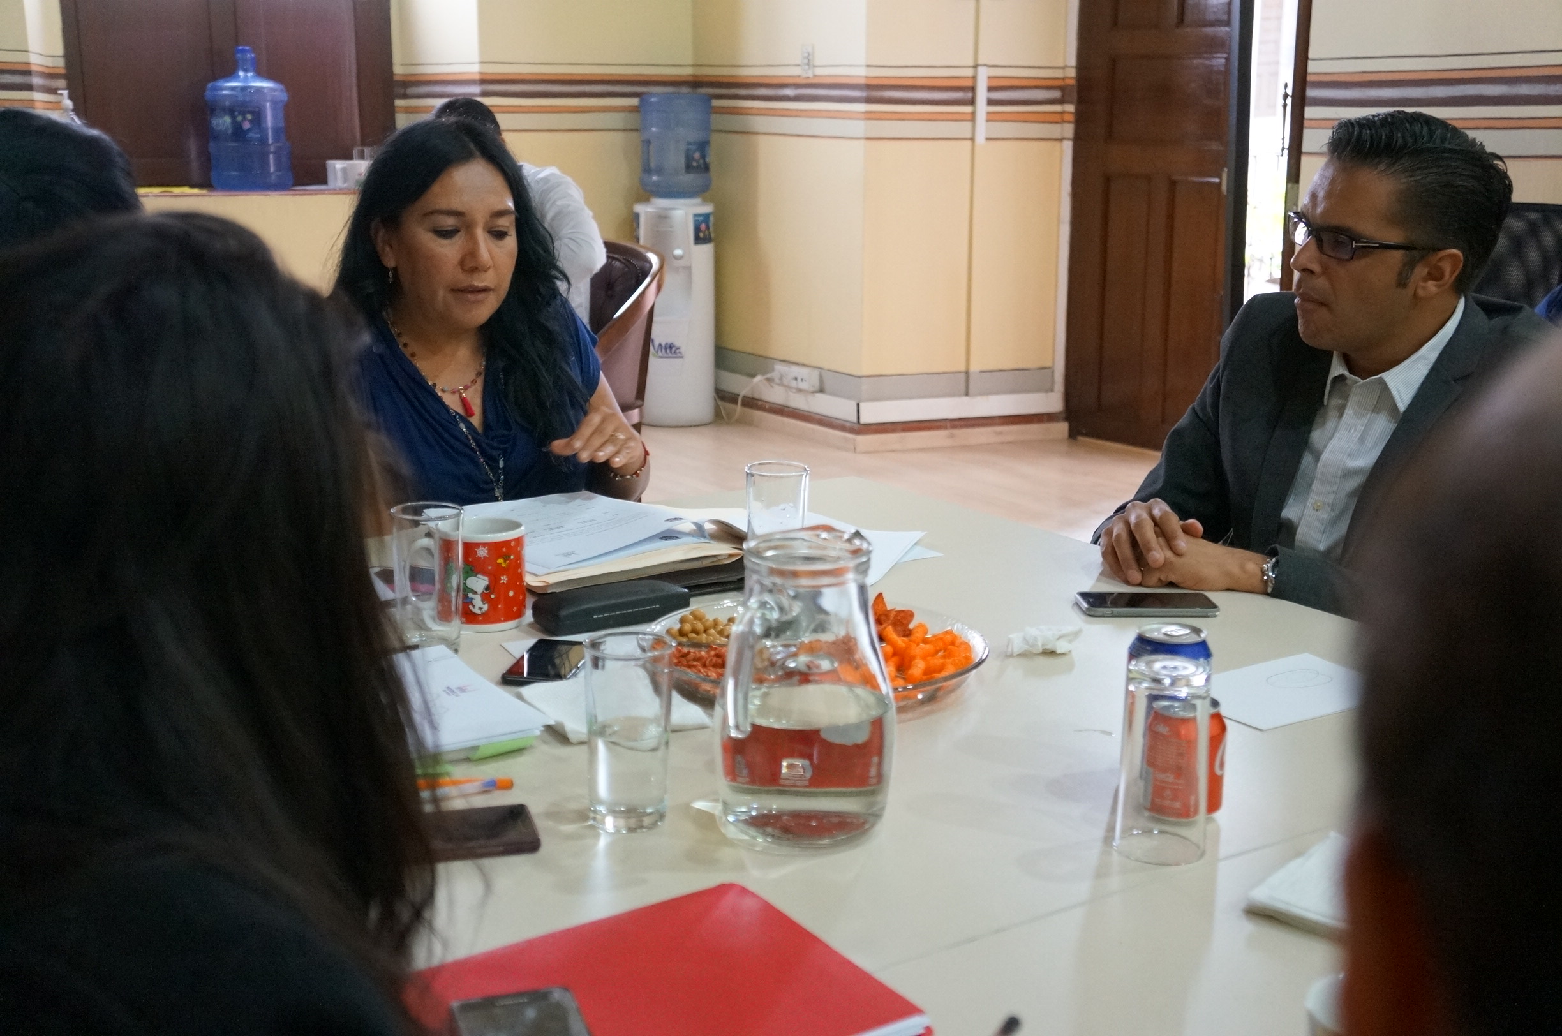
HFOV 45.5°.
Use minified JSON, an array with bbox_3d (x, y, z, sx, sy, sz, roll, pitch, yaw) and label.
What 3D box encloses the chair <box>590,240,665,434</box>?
[{"bbox_3d":[-0.738,-0.442,5.855,0.620,0.800,0.620,-10,17,-37],"label":"chair"}]

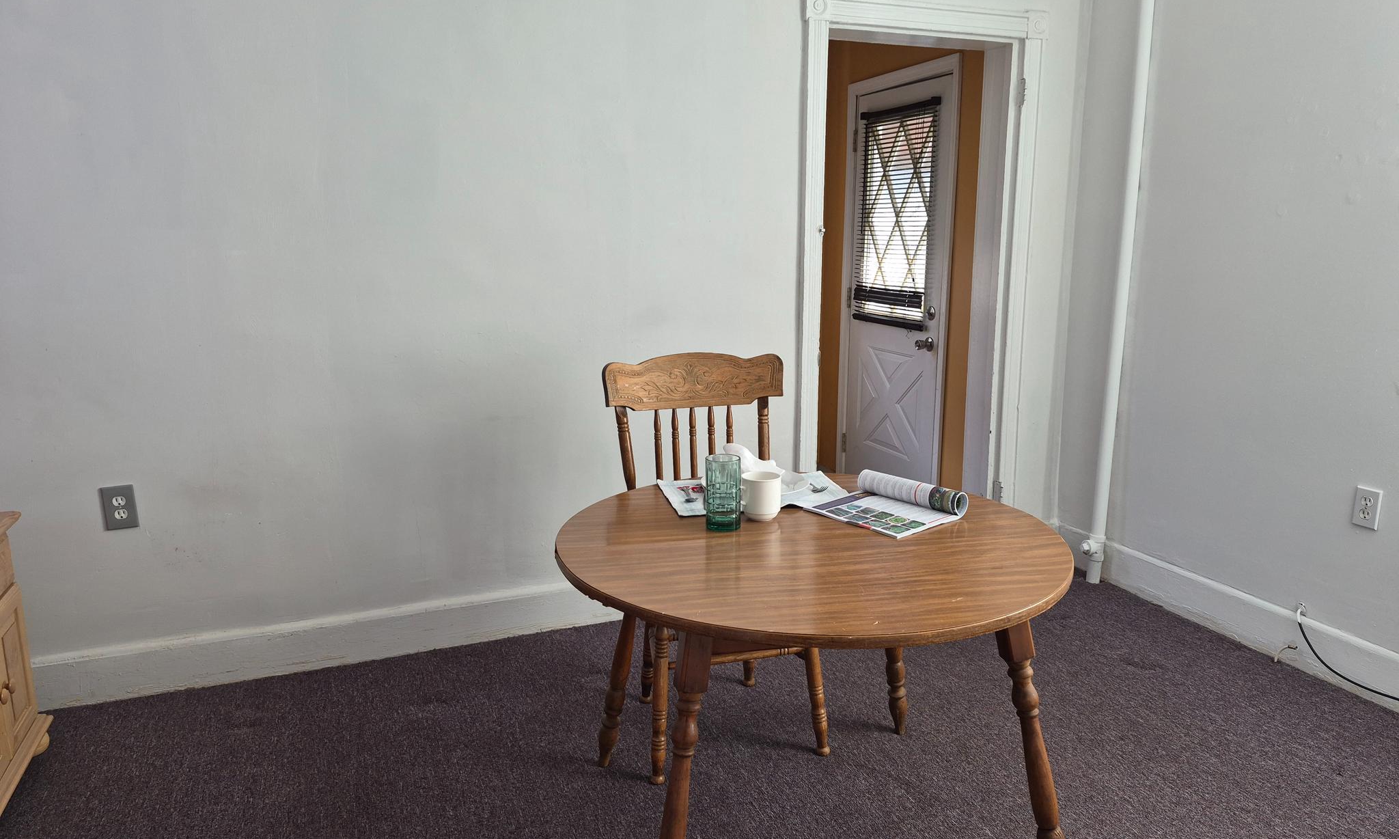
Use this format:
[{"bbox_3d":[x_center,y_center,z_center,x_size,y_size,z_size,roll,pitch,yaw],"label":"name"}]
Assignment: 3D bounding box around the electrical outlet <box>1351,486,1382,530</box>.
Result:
[{"bbox_3d":[1.935,0.257,2.695,0.010,0.115,0.071,-5,12,-20],"label":"electrical outlet"}]

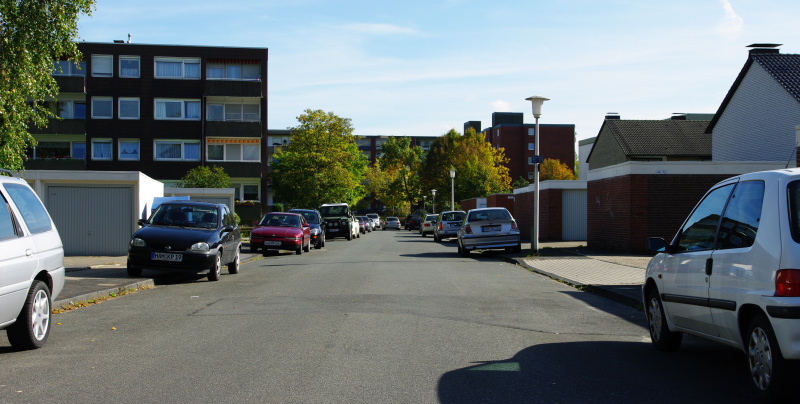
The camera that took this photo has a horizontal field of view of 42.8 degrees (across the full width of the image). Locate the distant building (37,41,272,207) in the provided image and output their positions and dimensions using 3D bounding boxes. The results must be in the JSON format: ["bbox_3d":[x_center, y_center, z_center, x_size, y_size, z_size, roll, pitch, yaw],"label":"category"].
[{"bbox_3d":[-18.400,-4.150,73.400,17.000,12.600,11.000,0,-1,-11],"label":"distant building"}]

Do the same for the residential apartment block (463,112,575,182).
[{"bbox_3d":[24.200,-6.100,207.000,15.000,22.300,31.000,0,-1,-6],"label":"residential apartment block"}]

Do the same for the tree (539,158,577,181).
[{"bbox_3d":[13.800,-0.650,90.000,4.400,6.300,4.400,0,-1,0],"label":"tree"}]

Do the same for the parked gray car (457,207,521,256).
[{"bbox_3d":[2.540,0.845,30.150,1.760,1.410,4.260,0,-1,1],"label":"parked gray car"}]

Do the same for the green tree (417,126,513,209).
[{"bbox_3d":[7.700,-2.900,122.000,11.000,11.800,11.000,0,-1,0],"label":"green tree"}]

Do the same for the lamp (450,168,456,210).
[{"bbox_3d":[3.540,0.010,68.000,0.680,4.460,0.680,0,-1,0],"label":"lamp"}]

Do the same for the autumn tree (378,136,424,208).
[{"bbox_3d":[0.200,-2.700,135.000,6.200,12.000,6.200,0,-1,0],"label":"autumn tree"}]

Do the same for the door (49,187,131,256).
[{"bbox_3d":[-8.820,0.540,29.000,2.370,2.000,0.100,0,-1,-11],"label":"door"}]

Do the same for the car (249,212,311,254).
[{"bbox_3d":[-3.870,1.010,33.600,1.680,1.340,4.250,0,-1,-1],"label":"car"}]

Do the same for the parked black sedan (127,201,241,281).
[{"bbox_3d":[-3.900,0.645,18.800,1.620,1.420,3.730,0,-1,-1],"label":"parked black sedan"}]

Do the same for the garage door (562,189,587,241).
[{"bbox_3d":[9.020,0.653,49.000,2.450,2.430,0.100,0,-1,0],"label":"garage door"}]

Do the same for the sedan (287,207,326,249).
[{"bbox_3d":[-3.790,1.020,39.200,1.730,1.480,4.450,0,-1,-1],"label":"sedan"}]

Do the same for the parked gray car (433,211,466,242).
[{"bbox_3d":[2.720,1.223,52.500,1.720,1.510,4.250,0,-1,0],"label":"parked gray car"}]

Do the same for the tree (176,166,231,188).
[{"bbox_3d":[-11.350,0.000,59.000,3.300,4.100,3.300,0,-1,0],"label":"tree"}]

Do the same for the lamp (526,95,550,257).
[{"bbox_3d":[3.870,-0.763,28.800,0.680,4.460,0.680,0,-1,0],"label":"lamp"}]

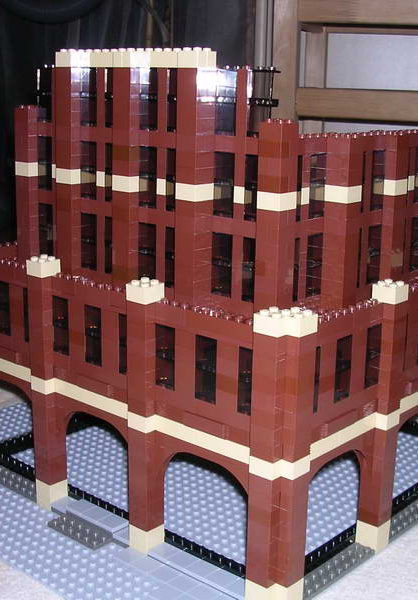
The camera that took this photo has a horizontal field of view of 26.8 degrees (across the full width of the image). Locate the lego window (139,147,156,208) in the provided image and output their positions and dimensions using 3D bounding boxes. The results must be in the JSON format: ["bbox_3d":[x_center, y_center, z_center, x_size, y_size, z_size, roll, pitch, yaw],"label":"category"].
[{"bbox_3d":[-0.036,-0.077,0.553,0.016,0.038,0.007,13,18,40],"label":"lego window"}]

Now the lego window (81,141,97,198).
[{"bbox_3d":[-0.078,-0.087,0.590,0.016,0.038,0.008,13,19,40],"label":"lego window"}]

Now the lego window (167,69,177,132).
[{"bbox_3d":[-0.017,-0.120,0.527,0.016,0.038,0.007,13,18,40],"label":"lego window"}]

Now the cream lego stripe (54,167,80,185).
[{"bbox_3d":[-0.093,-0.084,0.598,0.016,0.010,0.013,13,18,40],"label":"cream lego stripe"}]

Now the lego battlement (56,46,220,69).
[{"bbox_3d":[-0.049,-0.150,0.544,0.128,0.011,0.016,13,19,40],"label":"lego battlement"}]

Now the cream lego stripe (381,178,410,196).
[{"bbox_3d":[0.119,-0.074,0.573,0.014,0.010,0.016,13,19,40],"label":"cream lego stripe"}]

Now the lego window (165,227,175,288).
[{"bbox_3d":[-0.019,-0.026,0.551,0.016,0.038,0.008,13,19,40],"label":"lego window"}]

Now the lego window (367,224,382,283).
[{"bbox_3d":[0.105,-0.030,0.575,0.007,0.038,0.016,13,18,40],"label":"lego window"}]

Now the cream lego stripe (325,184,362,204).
[{"bbox_3d":[0.082,-0.065,0.533,0.016,0.010,0.016,13,19,40],"label":"cream lego stripe"}]

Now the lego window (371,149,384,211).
[{"bbox_3d":[0.105,-0.077,0.563,0.008,0.038,0.016,13,19,40],"label":"lego window"}]

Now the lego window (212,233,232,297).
[{"bbox_3d":[0.010,-0.022,0.535,0.016,0.038,0.007,13,18,40],"label":"lego window"}]

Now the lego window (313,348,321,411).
[{"bbox_3d":[0.053,0.044,0.486,0.008,0.038,0.016,13,19,40],"label":"lego window"}]

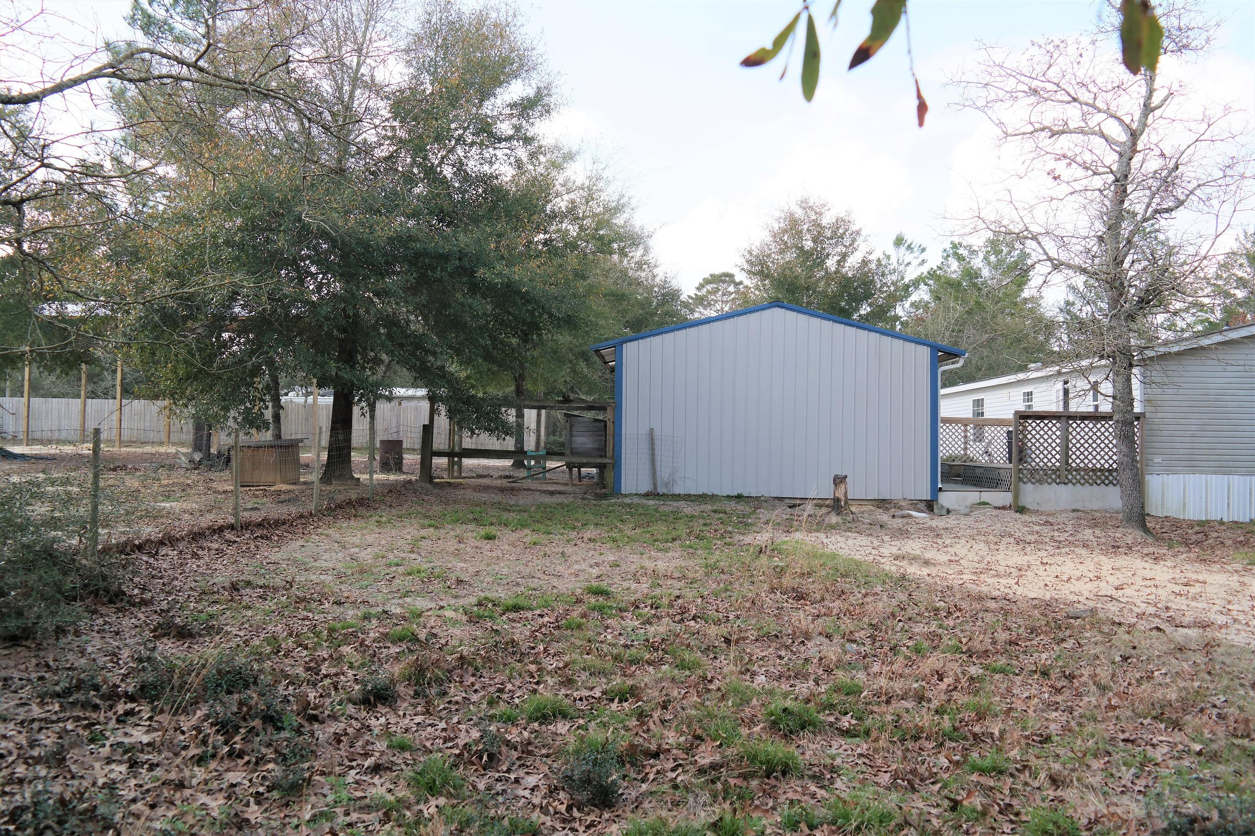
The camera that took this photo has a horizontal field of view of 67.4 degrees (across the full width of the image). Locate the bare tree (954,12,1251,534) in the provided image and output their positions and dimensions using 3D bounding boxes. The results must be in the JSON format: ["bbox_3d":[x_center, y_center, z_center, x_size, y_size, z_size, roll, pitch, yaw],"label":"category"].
[{"bbox_3d":[7.724,-2.360,15.300,4.750,8.400,4.500,1,-1,2],"label":"bare tree"}]

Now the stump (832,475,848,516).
[{"bbox_3d":[3.686,1.325,16.300,0.280,0.710,0.280,1,-1,2],"label":"stump"}]

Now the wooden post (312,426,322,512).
[{"bbox_3d":[-4.690,0.780,14.200,0.080,1.324,0.080,3,-1,2],"label":"wooden post"}]

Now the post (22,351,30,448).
[{"bbox_3d":[-21.753,-0.709,34.000,0.160,3.472,0.160,1,-1,2],"label":"post"}]

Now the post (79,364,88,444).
[{"bbox_3d":[-20.819,-0.563,36.000,0.160,3.114,0.160,1,-1,2],"label":"post"}]

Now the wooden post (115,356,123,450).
[{"bbox_3d":[-17.846,-0.524,33.000,0.160,3.284,0.160,1,-1,2],"label":"wooden post"}]

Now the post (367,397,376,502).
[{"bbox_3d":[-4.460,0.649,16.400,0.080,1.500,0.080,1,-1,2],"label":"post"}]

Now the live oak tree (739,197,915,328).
[{"bbox_3d":[8.058,-3.630,38.000,7.500,10.700,7.300,1,-1,2],"label":"live oak tree"}]

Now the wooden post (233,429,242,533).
[{"bbox_3d":[-4.977,0.775,12.000,0.085,1.325,0.085,1,-1,2],"label":"wooden post"}]

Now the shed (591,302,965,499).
[{"bbox_3d":[3.000,-0.269,20.897,7.100,3.700,5.900,1,-1,2],"label":"shed"}]

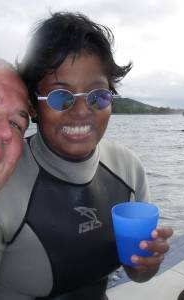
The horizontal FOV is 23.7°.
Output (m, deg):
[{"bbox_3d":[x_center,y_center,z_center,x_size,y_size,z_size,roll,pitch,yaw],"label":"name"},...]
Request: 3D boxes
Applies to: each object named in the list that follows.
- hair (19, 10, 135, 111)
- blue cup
[{"bbox_3d":[-0.034,-0.174,0.855,0.208,0.200,0.215,-1,6,-14],"label":"hair"},{"bbox_3d":[0.073,0.144,0.744,0.079,0.088,0.079,0,12,0],"label":"blue cup"}]

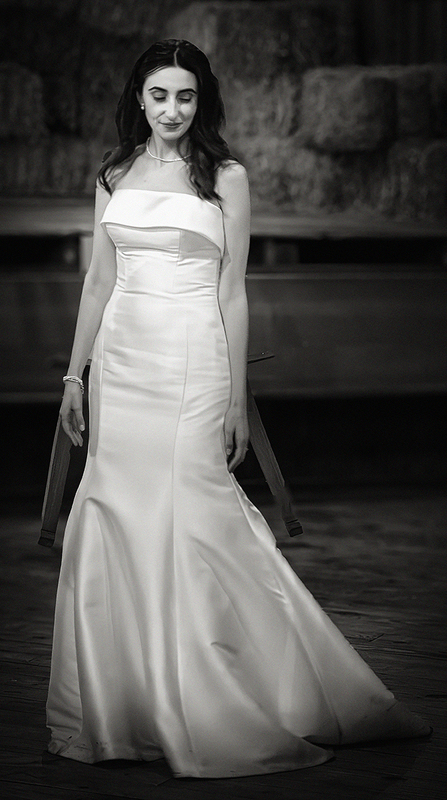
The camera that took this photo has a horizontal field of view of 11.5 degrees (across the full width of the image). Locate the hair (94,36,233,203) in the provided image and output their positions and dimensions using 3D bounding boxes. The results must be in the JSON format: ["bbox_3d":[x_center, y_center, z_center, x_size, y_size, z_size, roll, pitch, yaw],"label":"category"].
[{"bbox_3d":[-0.134,-0.657,5.220,0.315,0.385,0.250,-2,7,-15],"label":"hair"}]

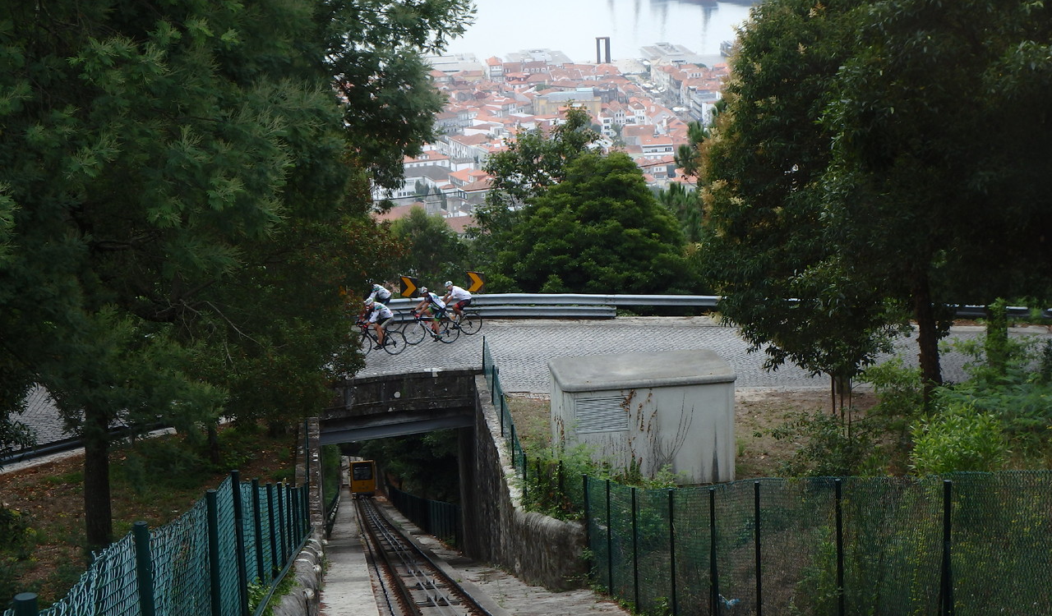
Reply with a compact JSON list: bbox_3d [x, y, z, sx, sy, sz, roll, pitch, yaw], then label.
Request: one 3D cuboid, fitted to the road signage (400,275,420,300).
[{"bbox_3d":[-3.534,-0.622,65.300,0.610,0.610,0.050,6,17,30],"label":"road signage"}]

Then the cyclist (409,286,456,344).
[{"bbox_3d":[-2.765,0.234,62.099,1.650,1.680,0.480,-3,14,-4],"label":"cyclist"}]

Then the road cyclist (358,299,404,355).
[{"bbox_3d":[-4.245,0.542,61.107,1.650,1.680,0.480,-4,14,-7],"label":"road cyclist"}]

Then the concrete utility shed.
[{"bbox_3d":[2.703,2.597,50.448,4.040,2.600,2.396,-4,14,-6],"label":"concrete utility shed"}]

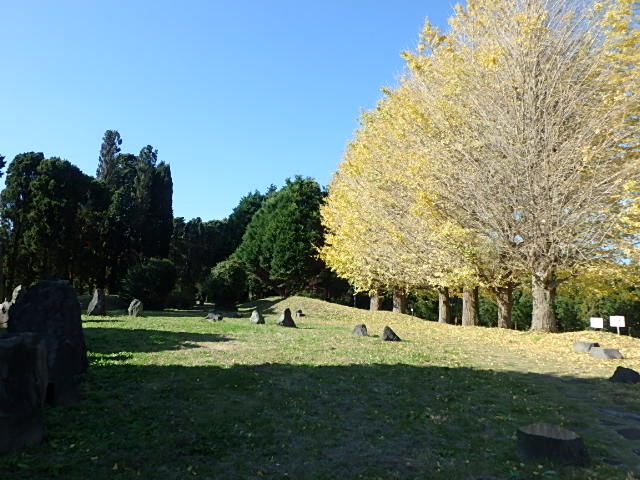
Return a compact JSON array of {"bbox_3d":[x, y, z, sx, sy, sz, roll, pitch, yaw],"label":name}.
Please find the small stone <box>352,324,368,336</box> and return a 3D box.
[{"bbox_3d":[1.235,2.754,14.655,0.470,0.351,0.376,0,-6,5],"label":"small stone"}]

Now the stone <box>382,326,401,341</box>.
[{"bbox_3d":[2.007,2.606,13.420,0.496,0.405,0.397,-1,-6,8],"label":"stone"}]

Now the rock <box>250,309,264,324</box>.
[{"bbox_3d":[-2.560,3.186,19.848,0.581,0.561,0.494,1,-6,-7],"label":"rock"}]

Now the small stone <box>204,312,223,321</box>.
[{"bbox_3d":[-4.808,3.471,21.721,0.882,0.359,0.617,1,-6,-12],"label":"small stone"}]

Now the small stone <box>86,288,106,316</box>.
[{"bbox_3d":[-11.697,3.286,25.262,0.903,1.415,0.677,3,-6,-25],"label":"small stone"}]

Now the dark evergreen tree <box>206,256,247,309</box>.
[{"bbox_3d":[-5.327,2.471,27.389,2.279,3.064,2.300,0,-5,0],"label":"dark evergreen tree"}]

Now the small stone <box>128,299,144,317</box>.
[{"bbox_3d":[-8.235,3.031,21.573,0.718,0.805,0.500,0,-5,0],"label":"small stone"}]

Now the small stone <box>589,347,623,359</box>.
[{"bbox_3d":[5.915,2.326,9.937,0.621,0.225,0.466,-3,-6,30],"label":"small stone"}]

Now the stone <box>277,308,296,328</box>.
[{"bbox_3d":[-1.103,2.631,16.185,0.690,0.643,0.500,0,-5,0],"label":"stone"}]

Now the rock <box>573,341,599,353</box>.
[{"bbox_3d":[5.957,2.394,10.758,0.508,0.208,0.407,-3,-6,28],"label":"rock"}]

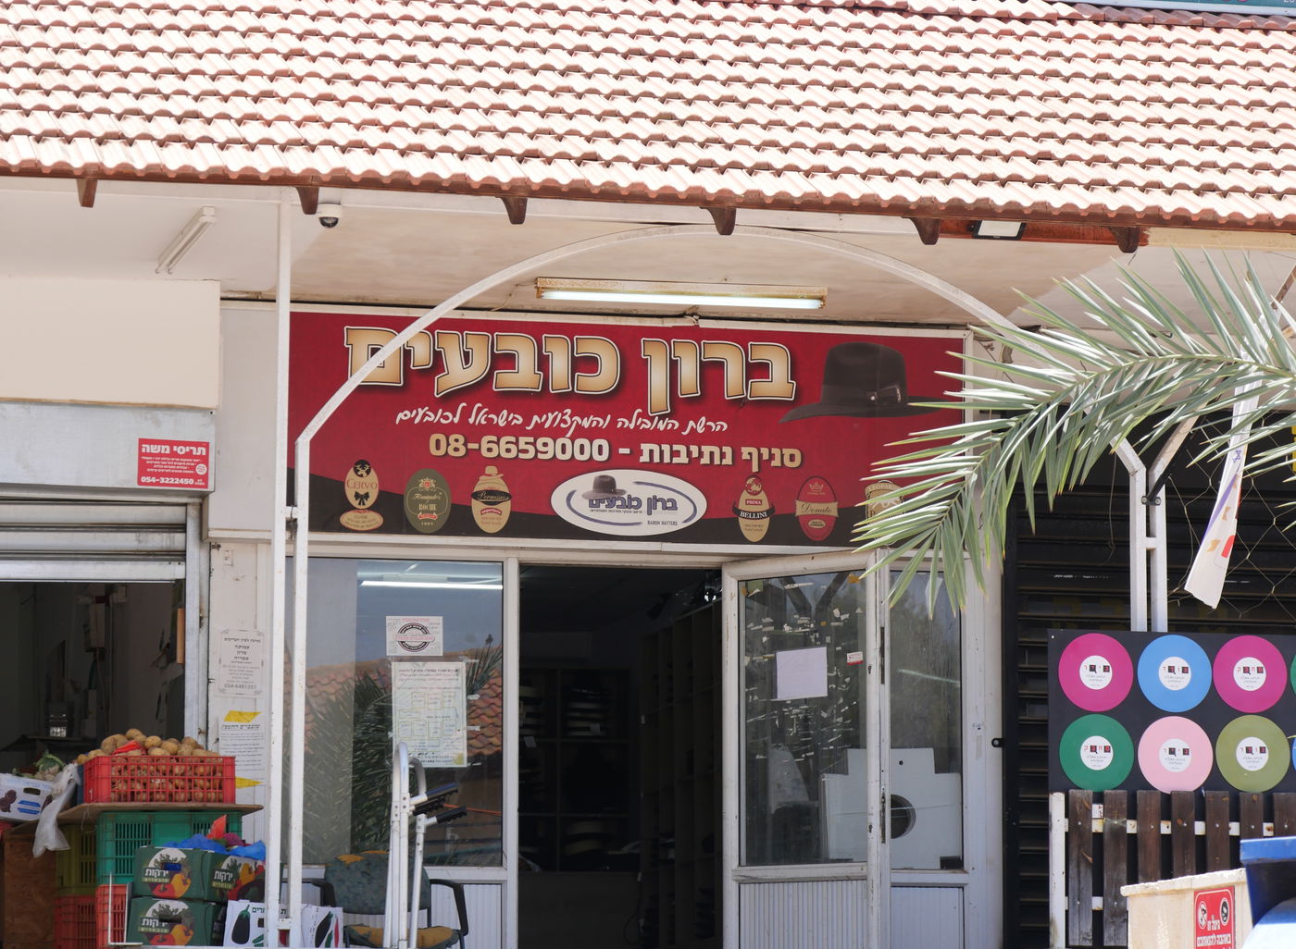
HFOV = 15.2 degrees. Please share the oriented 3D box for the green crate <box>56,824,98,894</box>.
[{"bbox_3d":[-2.196,1.653,20.685,0.580,0.295,0.390,2,-8,-13],"label":"green crate"}]

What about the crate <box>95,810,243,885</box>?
[{"bbox_3d":[-1.978,1.545,19.955,0.580,0.295,0.390,2,-8,-13],"label":"crate"}]

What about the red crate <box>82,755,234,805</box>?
[{"bbox_3d":[-2.008,1.280,20.061,0.570,0.195,0.390,2,-8,-13],"label":"red crate"}]

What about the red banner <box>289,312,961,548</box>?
[{"bbox_3d":[-0.099,-0.179,20.754,2.950,0.960,0.070,2,-8,-13],"label":"red banner"}]

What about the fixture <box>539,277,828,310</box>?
[{"bbox_3d":[0.138,-0.746,20.080,1.230,0.090,0.060,2,-8,-12],"label":"fixture"}]

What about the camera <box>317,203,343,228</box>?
[{"bbox_3d":[-1.192,-0.972,18.250,0.095,0.092,0.095,2,-8,-13],"label":"camera"}]

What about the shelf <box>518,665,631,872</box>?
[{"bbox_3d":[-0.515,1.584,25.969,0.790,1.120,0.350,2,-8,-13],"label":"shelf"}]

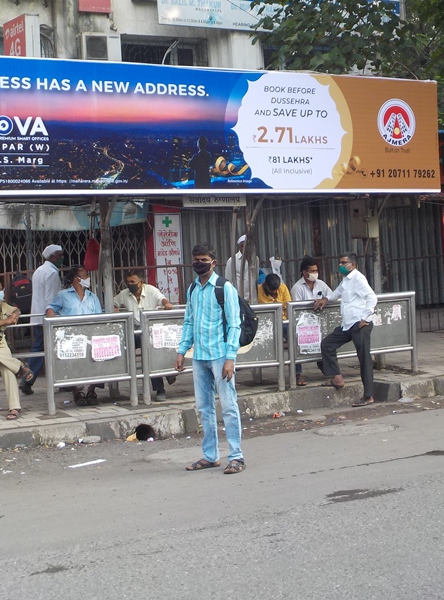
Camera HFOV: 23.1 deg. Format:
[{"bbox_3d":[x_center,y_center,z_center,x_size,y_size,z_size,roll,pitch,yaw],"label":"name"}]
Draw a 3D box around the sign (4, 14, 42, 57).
[{"bbox_3d":[-3.179,-4.021,17.441,0.250,0.920,0.850,-4,2,-32],"label":"sign"}]

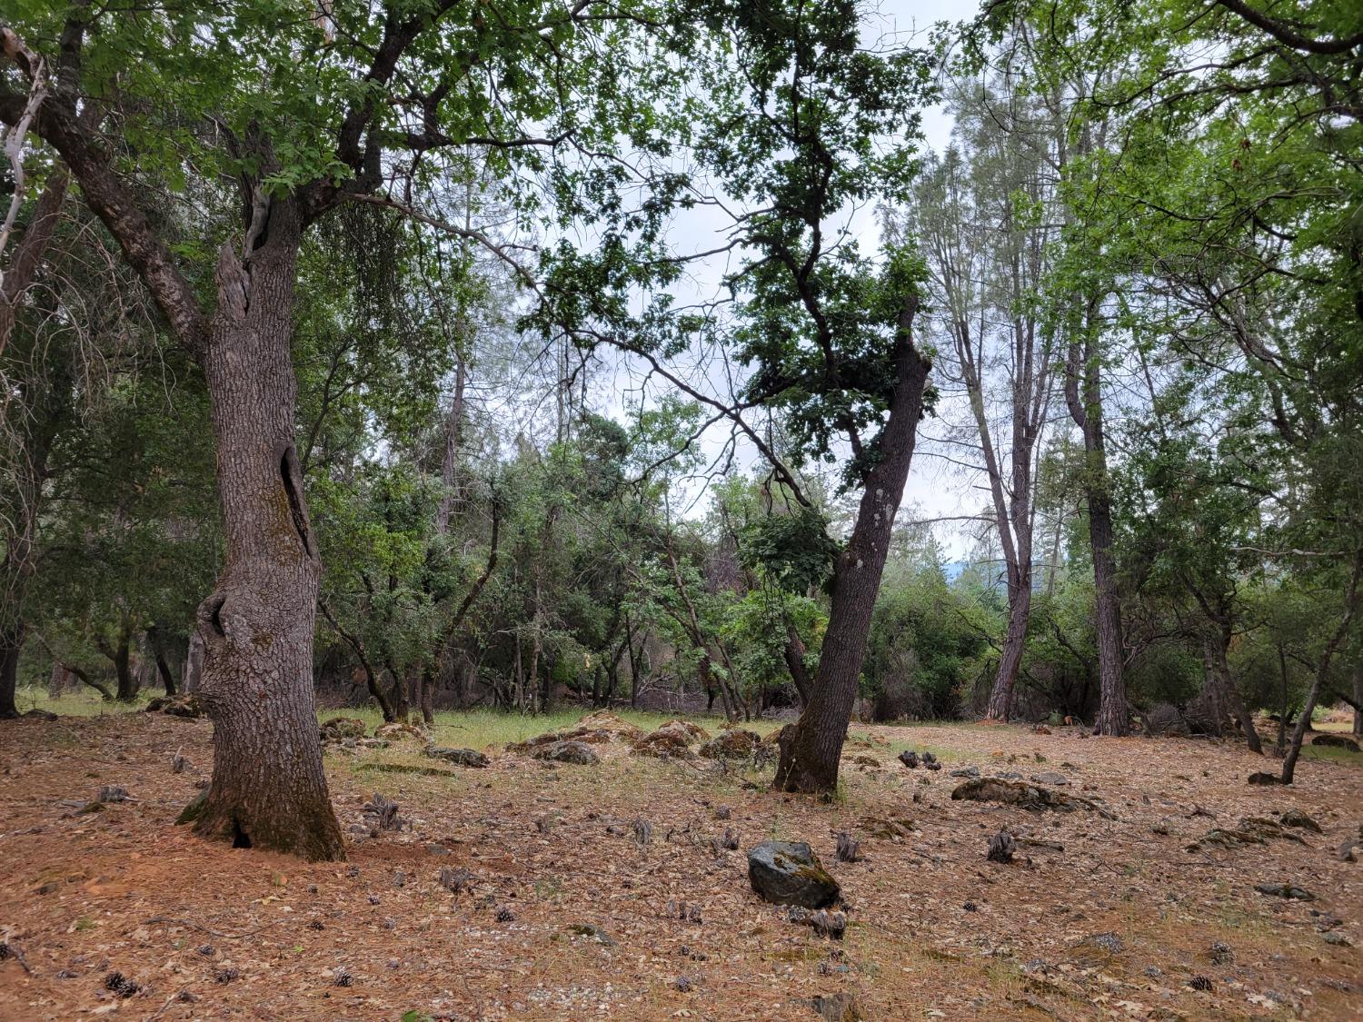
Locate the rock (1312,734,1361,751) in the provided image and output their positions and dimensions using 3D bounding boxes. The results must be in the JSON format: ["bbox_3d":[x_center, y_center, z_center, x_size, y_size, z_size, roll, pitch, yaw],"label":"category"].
[{"bbox_3d":[9.268,3.280,14.500,0.630,0.220,0.450,-3,-6,28],"label":"rock"}]

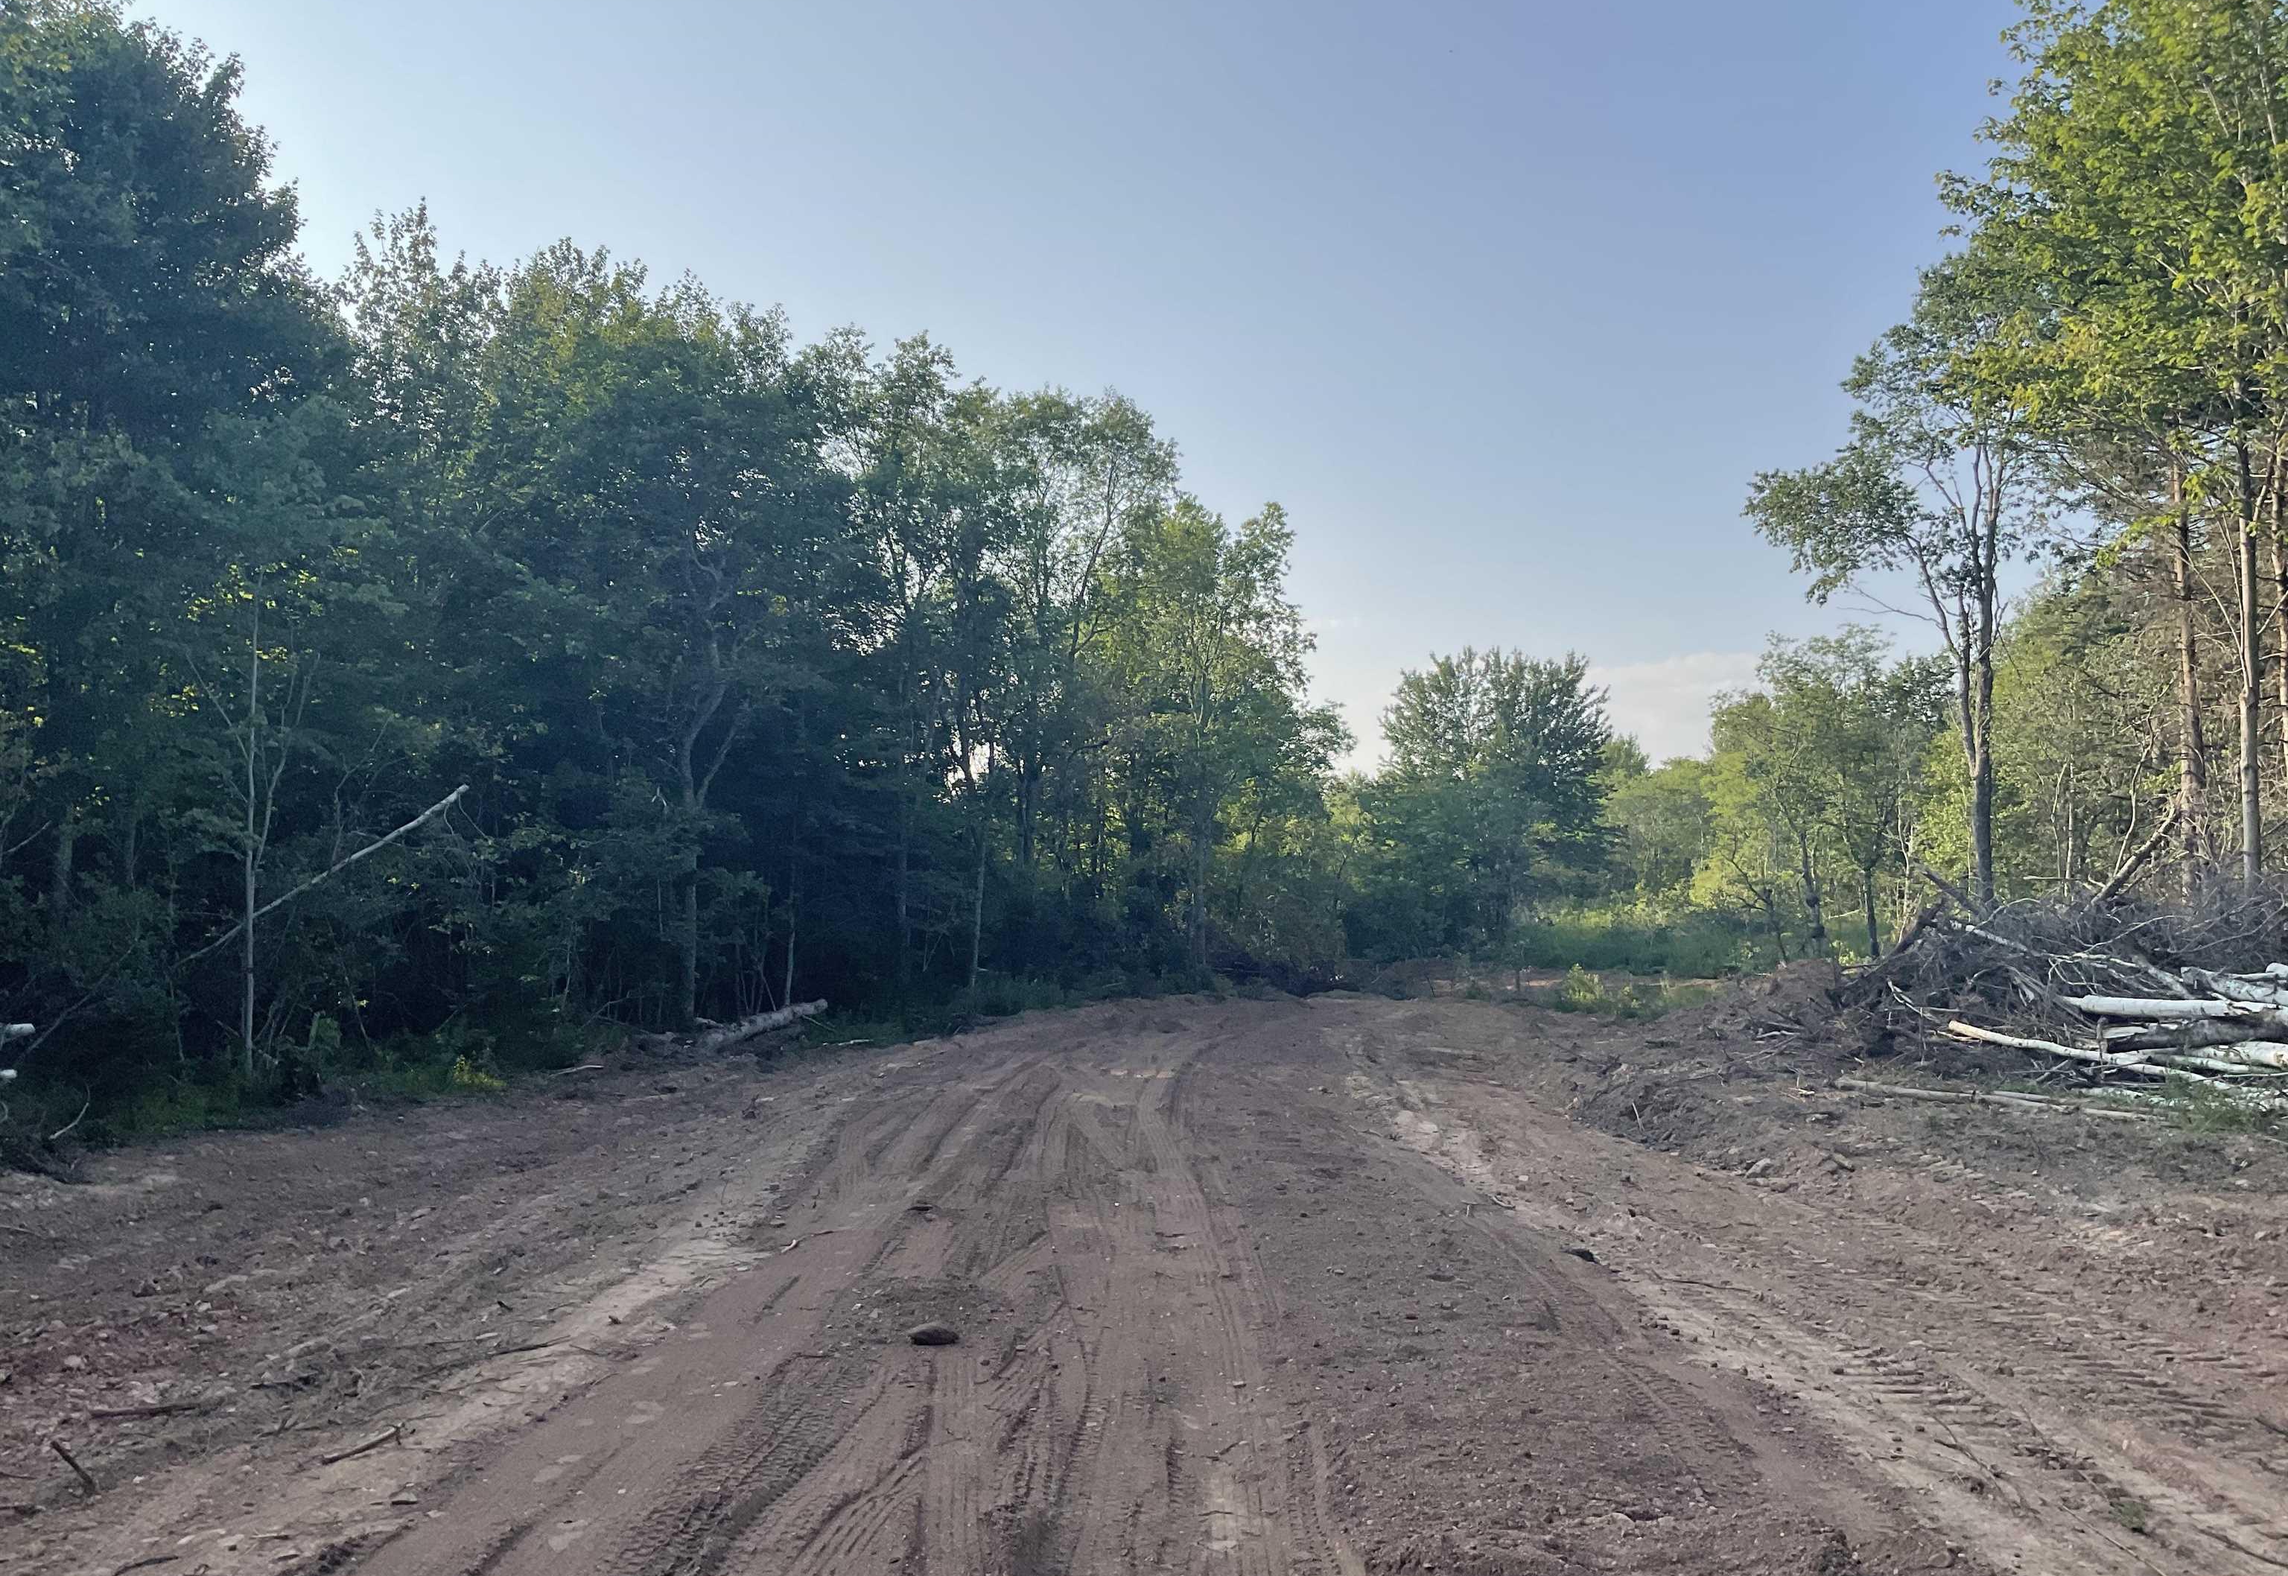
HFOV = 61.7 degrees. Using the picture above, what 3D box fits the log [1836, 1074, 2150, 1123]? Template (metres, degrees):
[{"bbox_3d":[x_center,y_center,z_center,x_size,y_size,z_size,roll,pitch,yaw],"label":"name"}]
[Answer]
[{"bbox_3d":[7.192,2.654,16.350,0.120,0.110,2.860,3,-3,-36],"label":"log"}]

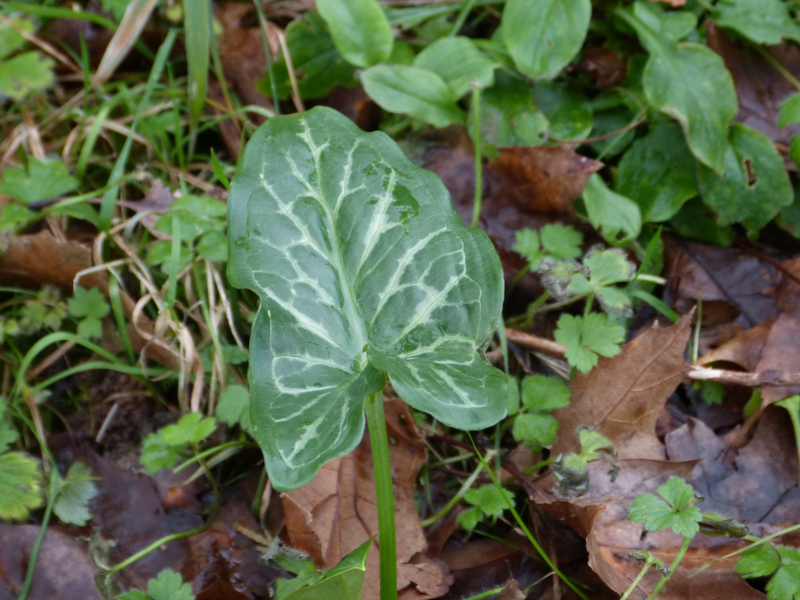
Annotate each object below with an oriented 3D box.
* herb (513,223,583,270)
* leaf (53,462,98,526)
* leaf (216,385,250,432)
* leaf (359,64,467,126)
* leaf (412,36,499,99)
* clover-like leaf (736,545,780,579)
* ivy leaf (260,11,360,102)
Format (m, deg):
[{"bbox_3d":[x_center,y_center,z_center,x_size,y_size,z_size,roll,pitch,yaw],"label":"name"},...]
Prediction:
[{"bbox_3d":[0.068,-0.025,1.895,0.029,0.008,0.025,17,49,15],"label":"herb"},{"bbox_3d":[-0.136,0.083,1.780,0.020,0.006,0.025,41,66,14],"label":"leaf"},{"bbox_3d":[-0.072,0.047,1.830,0.018,0.006,0.022,6,60,3],"label":"leaf"},{"bbox_3d":[0.008,-0.097,1.981,0.061,0.010,0.028,26,57,26],"label":"leaf"},{"bbox_3d":[0.025,-0.109,1.994,0.044,0.010,0.035,-25,57,-18],"label":"leaf"},{"bbox_3d":[0.148,0.109,1.736,0.019,0.006,0.019,-6,42,-7],"label":"clover-like leaf"},{"bbox_3d":[-0.035,-0.091,1.570,0.039,0.020,0.031,0,40,0],"label":"ivy leaf"}]

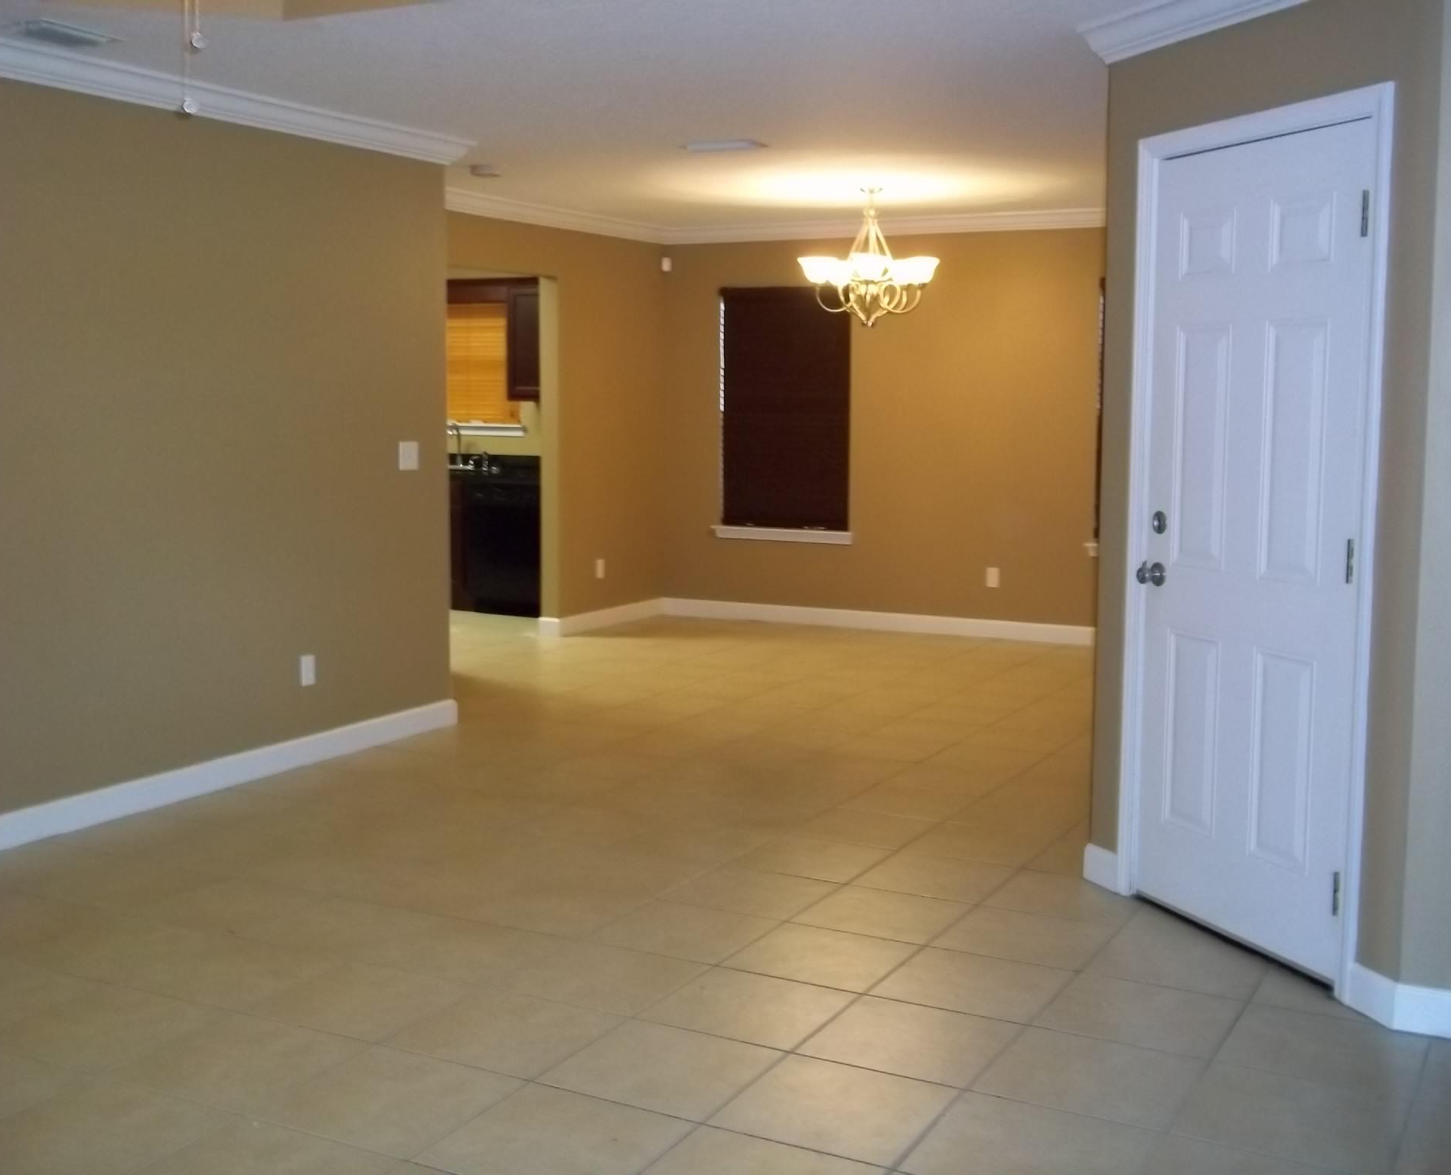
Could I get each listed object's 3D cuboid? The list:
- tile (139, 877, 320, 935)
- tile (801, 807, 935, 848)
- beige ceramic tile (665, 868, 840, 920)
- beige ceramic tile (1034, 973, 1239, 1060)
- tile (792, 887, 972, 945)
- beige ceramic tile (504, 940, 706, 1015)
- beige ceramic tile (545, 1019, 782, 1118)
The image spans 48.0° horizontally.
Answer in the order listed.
[{"bbox_3d":[-1.374,0.888,4.545,0.385,0.012,0.385,4,7,28],"label":"tile"},{"bbox_3d":[0.472,0.808,5.420,0.385,0.012,0.385,4,7,28],"label":"tile"},{"bbox_3d":[0.081,0.880,4.674,0.400,0.012,0.400,4,7,28],"label":"beige ceramic tile"},{"bbox_3d":[0.961,0.991,3.784,0.400,0.010,0.400,4,7,28],"label":"beige ceramic tile"},{"bbox_3d":[0.436,0.909,4.512,0.385,0.012,0.385,4,7,28],"label":"tile"},{"bbox_3d":[-0.299,0.957,3.993,0.400,0.010,0.400,4,7,28],"label":"beige ceramic tile"},{"bbox_3d":[-0.129,1.016,3.431,0.400,0.012,0.400,4,7,28],"label":"beige ceramic tile"}]

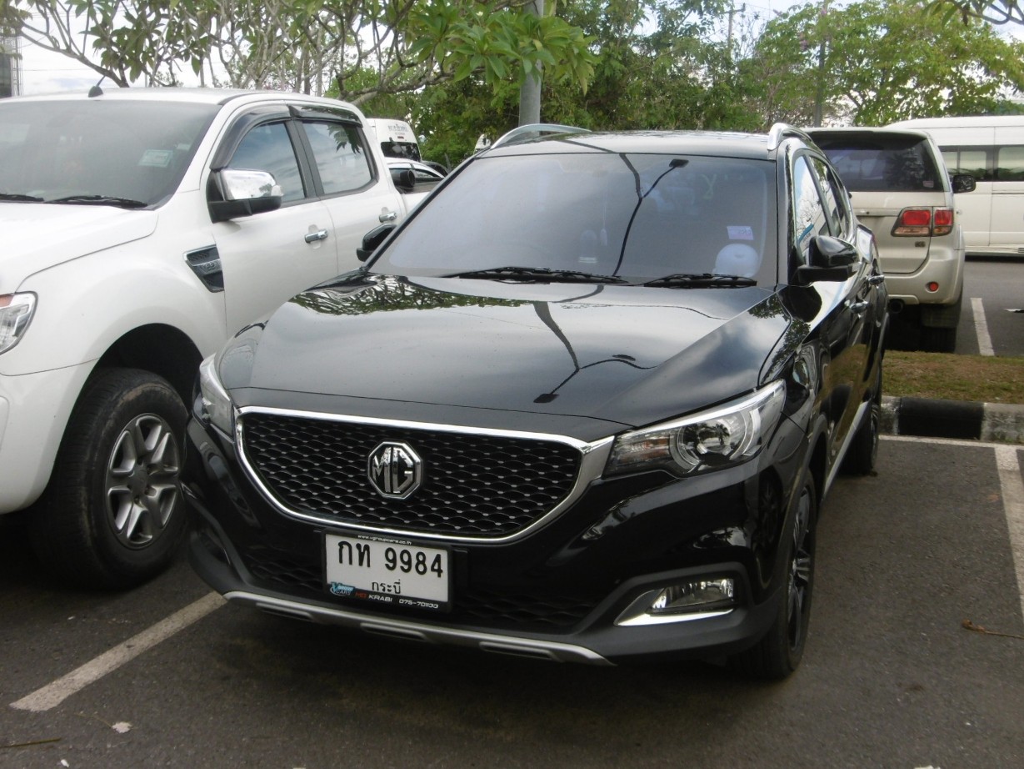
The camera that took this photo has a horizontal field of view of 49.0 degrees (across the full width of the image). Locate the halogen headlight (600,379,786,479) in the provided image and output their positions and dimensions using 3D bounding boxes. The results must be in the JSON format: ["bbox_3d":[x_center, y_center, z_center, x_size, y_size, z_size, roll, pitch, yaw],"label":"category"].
[{"bbox_3d":[0.454,0.121,2.745,0.345,0.205,0.500,4,11,22],"label":"halogen headlight"}]

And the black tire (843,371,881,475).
[{"bbox_3d":[1.731,0.117,5.661,0.215,0.645,0.645,4,11,22],"label":"black tire"}]

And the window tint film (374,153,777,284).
[{"bbox_3d":[0.250,-0.598,3.952,1.410,0.110,0.830,4,42,22],"label":"window tint film"}]

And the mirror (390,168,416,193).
[{"bbox_3d":[-1.000,-1.874,10.300,0.180,0.200,0.240,5,11,24],"label":"mirror"}]

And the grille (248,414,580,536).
[{"bbox_3d":[-0.290,0.222,2.780,0.980,0.275,0.140,4,11,22],"label":"grille"}]

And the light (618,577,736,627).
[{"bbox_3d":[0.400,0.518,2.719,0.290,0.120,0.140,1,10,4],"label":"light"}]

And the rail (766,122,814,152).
[{"bbox_3d":[1.238,-1.044,4.804,0.070,0.120,1.550,4,11,22],"label":"rail"}]

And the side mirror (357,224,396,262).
[{"bbox_3d":[-0.489,-0.535,4.311,0.210,0.160,0.170,4,11,22],"label":"side mirror"}]

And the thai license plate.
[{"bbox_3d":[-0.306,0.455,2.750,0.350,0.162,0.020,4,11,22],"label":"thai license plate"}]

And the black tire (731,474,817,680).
[{"bbox_3d":[0.740,0.520,3.308,0.215,0.645,0.645,4,11,22],"label":"black tire"}]

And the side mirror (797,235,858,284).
[{"bbox_3d":[1.042,-0.410,3.674,0.210,0.165,0.155,4,11,22],"label":"side mirror"}]

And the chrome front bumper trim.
[{"bbox_3d":[-0.276,0.618,2.856,1.130,0.080,0.140,4,11,22],"label":"chrome front bumper trim"}]

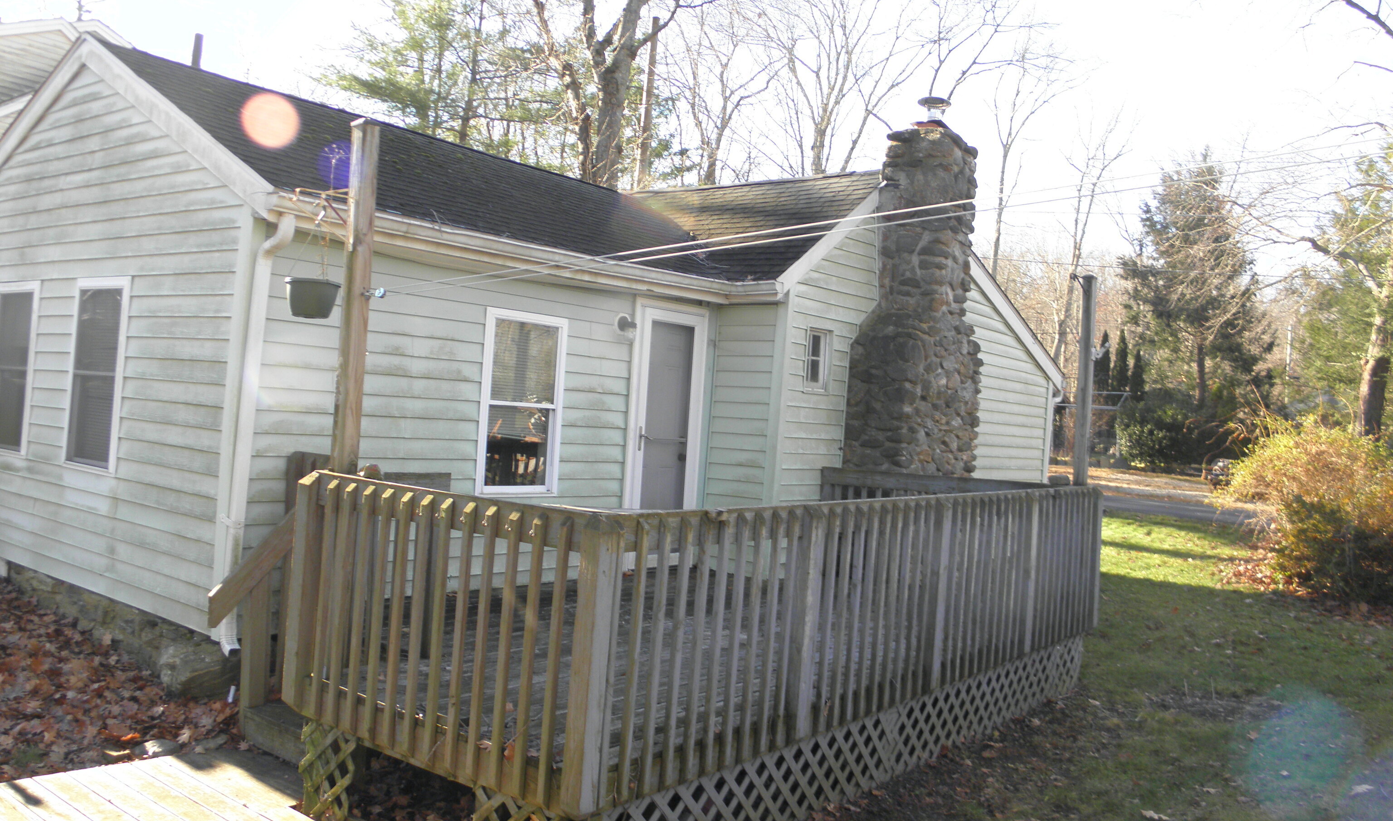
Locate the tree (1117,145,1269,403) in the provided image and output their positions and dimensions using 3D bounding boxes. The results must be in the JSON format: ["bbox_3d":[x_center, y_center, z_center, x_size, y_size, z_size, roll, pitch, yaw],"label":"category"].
[{"bbox_3d":[20.370,-4.332,46.000,6.200,12.400,6.000,4,0,23],"label":"tree"}]

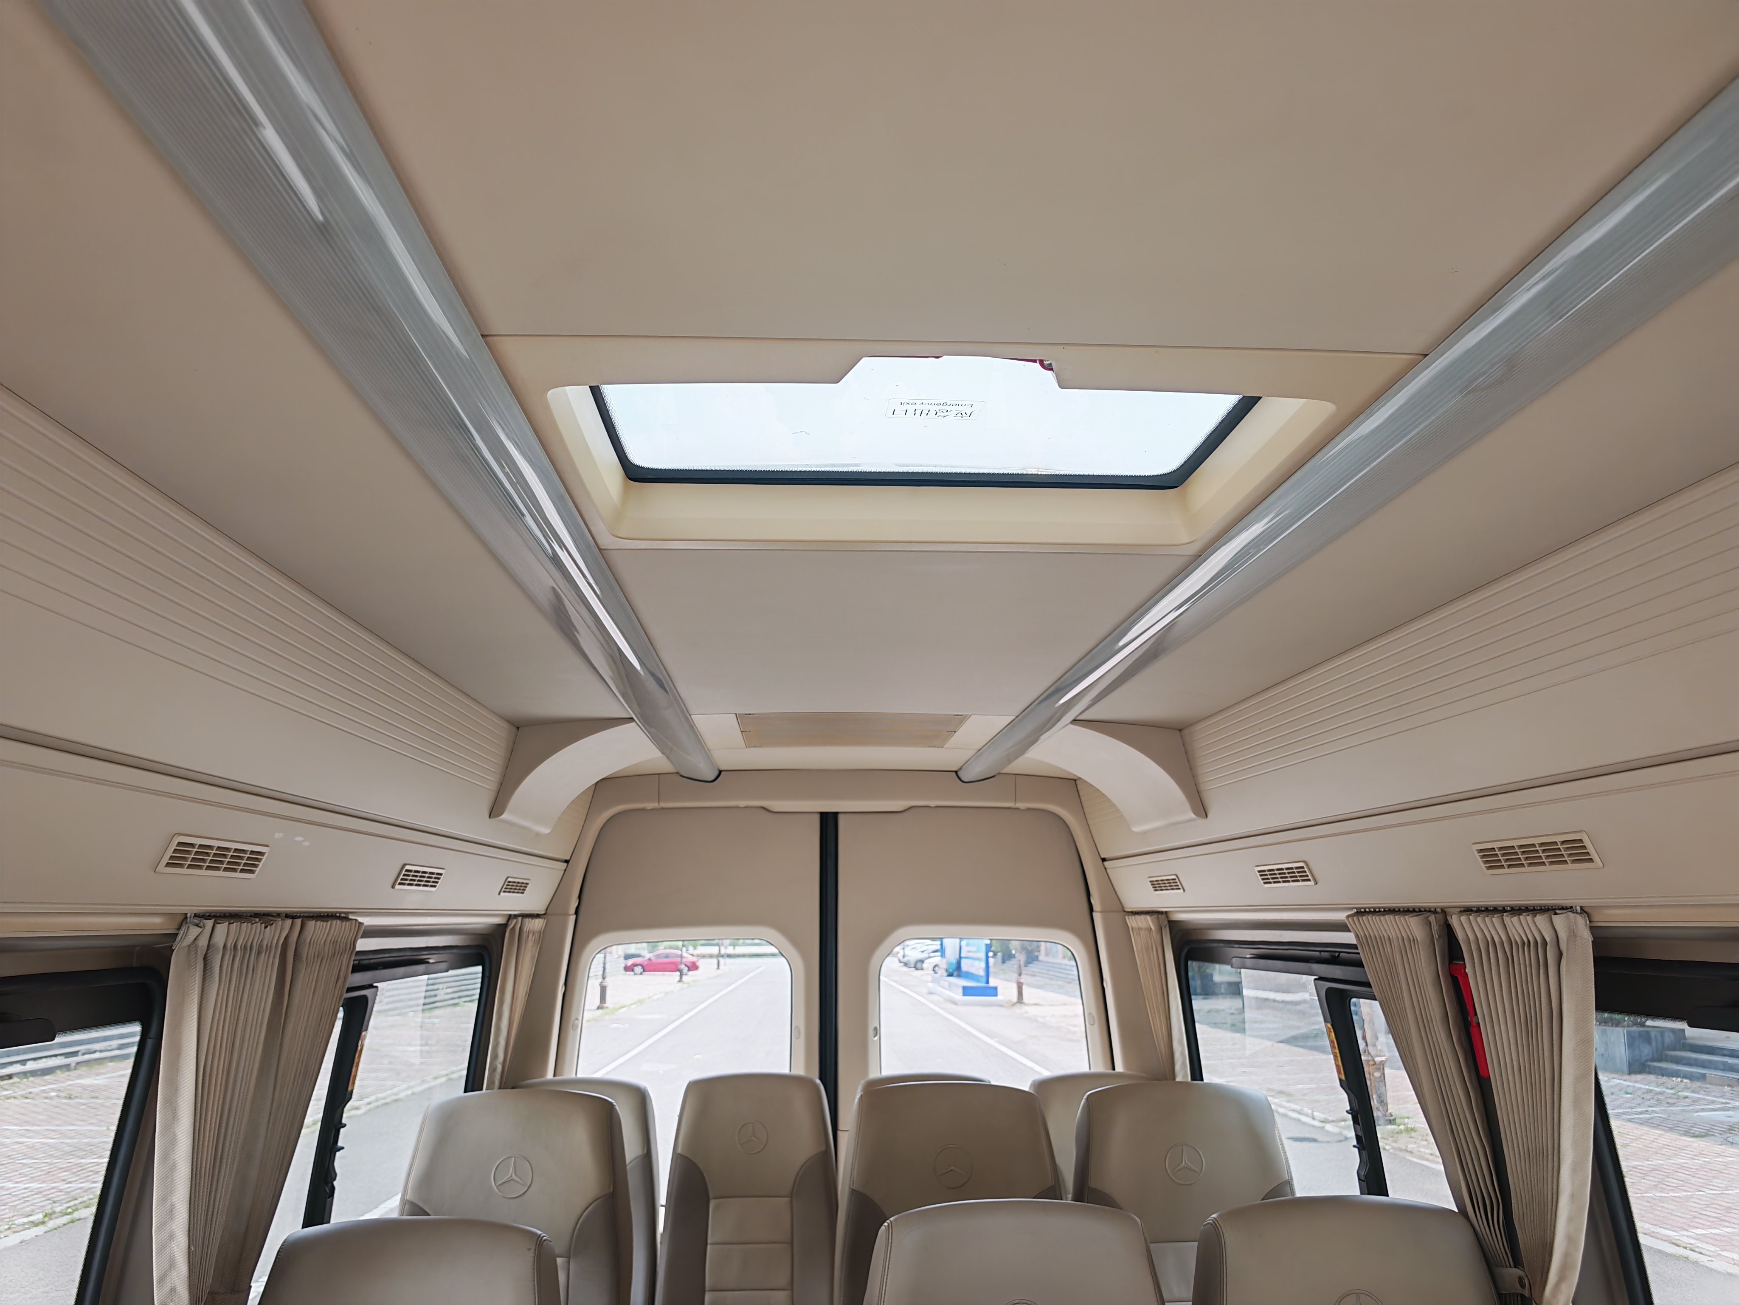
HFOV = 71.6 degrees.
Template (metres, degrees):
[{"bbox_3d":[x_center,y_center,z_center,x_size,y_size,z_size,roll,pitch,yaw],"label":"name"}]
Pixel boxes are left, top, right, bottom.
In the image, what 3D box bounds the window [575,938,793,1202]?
[{"bbox_3d":[-0.498,1.130,3.273,0.580,0.680,0.040,0,-12,-3],"label":"window"}]

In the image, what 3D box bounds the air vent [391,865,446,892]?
[{"bbox_3d":[-0.810,0.409,2.182,0.020,0.046,0.238,26,-12,2],"label":"air vent"}]

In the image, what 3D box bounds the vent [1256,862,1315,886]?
[{"bbox_3d":[0.773,0.414,2.245,0.020,0.046,0.238,-22,-10,-8],"label":"vent"}]

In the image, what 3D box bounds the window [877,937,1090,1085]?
[{"bbox_3d":[0.316,1.135,3.320,0.580,0.680,0.040,0,-12,-3],"label":"window"}]

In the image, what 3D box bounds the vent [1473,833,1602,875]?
[{"bbox_3d":[0.818,0.249,1.486,0.020,0.046,0.238,-22,-10,-8],"label":"vent"}]

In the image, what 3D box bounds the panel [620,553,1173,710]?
[{"bbox_3d":[0.006,0.003,1.906,0.680,0.030,1.150,0,-12,-3],"label":"panel"}]

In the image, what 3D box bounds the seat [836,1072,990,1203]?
[{"bbox_3d":[0.145,1.496,2.534,0.430,1.120,0.640,0,-12,-3],"label":"seat"}]

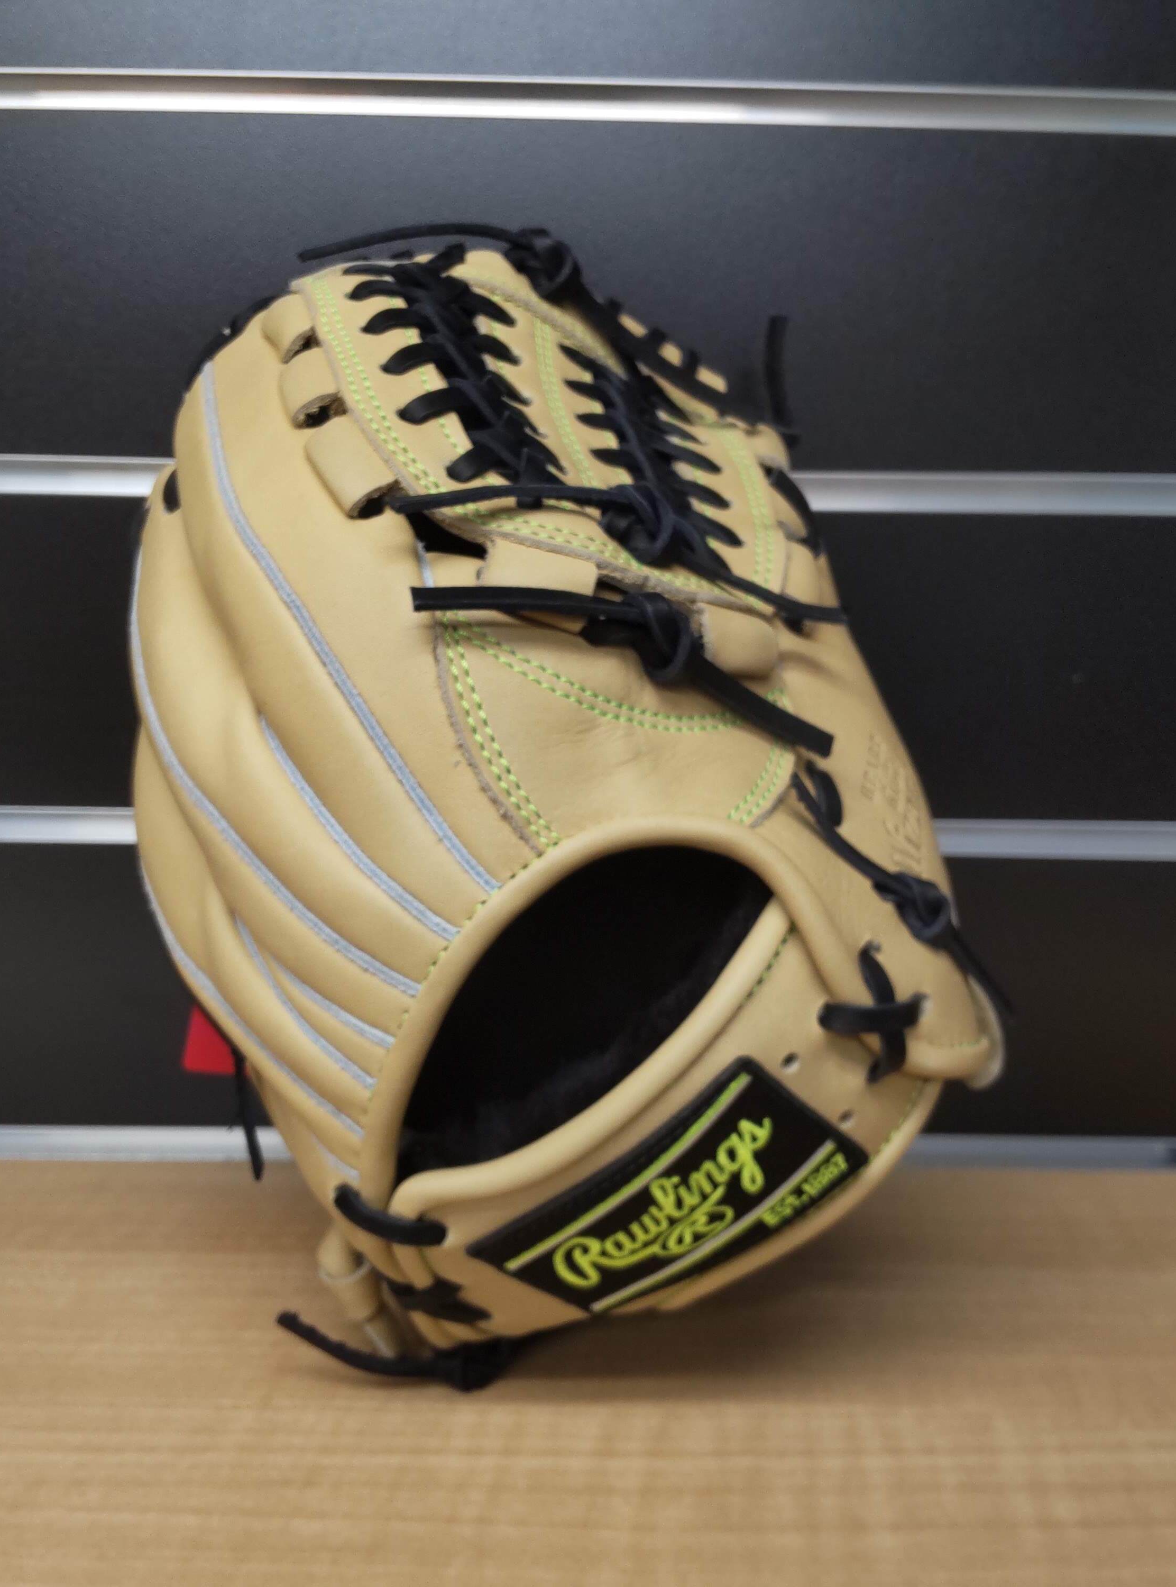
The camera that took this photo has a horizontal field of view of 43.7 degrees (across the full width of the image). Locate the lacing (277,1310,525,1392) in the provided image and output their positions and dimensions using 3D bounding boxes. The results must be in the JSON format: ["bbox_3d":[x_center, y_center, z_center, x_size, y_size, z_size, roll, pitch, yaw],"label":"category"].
[{"bbox_3d":[-0.043,0.129,0.344,0.056,0.015,0.018,4,12,13],"label":"lacing"}]

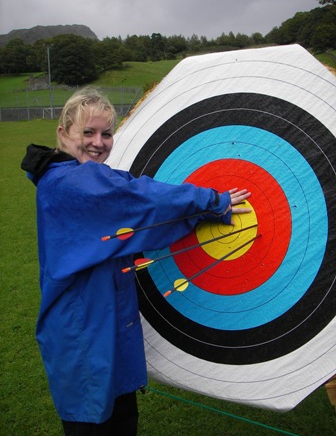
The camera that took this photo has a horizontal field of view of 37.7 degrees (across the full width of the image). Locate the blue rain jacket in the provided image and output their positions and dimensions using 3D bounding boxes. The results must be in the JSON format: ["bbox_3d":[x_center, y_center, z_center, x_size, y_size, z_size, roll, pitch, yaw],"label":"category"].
[{"bbox_3d":[-0.125,0.199,1.739,0.640,0.890,0.480,3,13,15],"label":"blue rain jacket"}]

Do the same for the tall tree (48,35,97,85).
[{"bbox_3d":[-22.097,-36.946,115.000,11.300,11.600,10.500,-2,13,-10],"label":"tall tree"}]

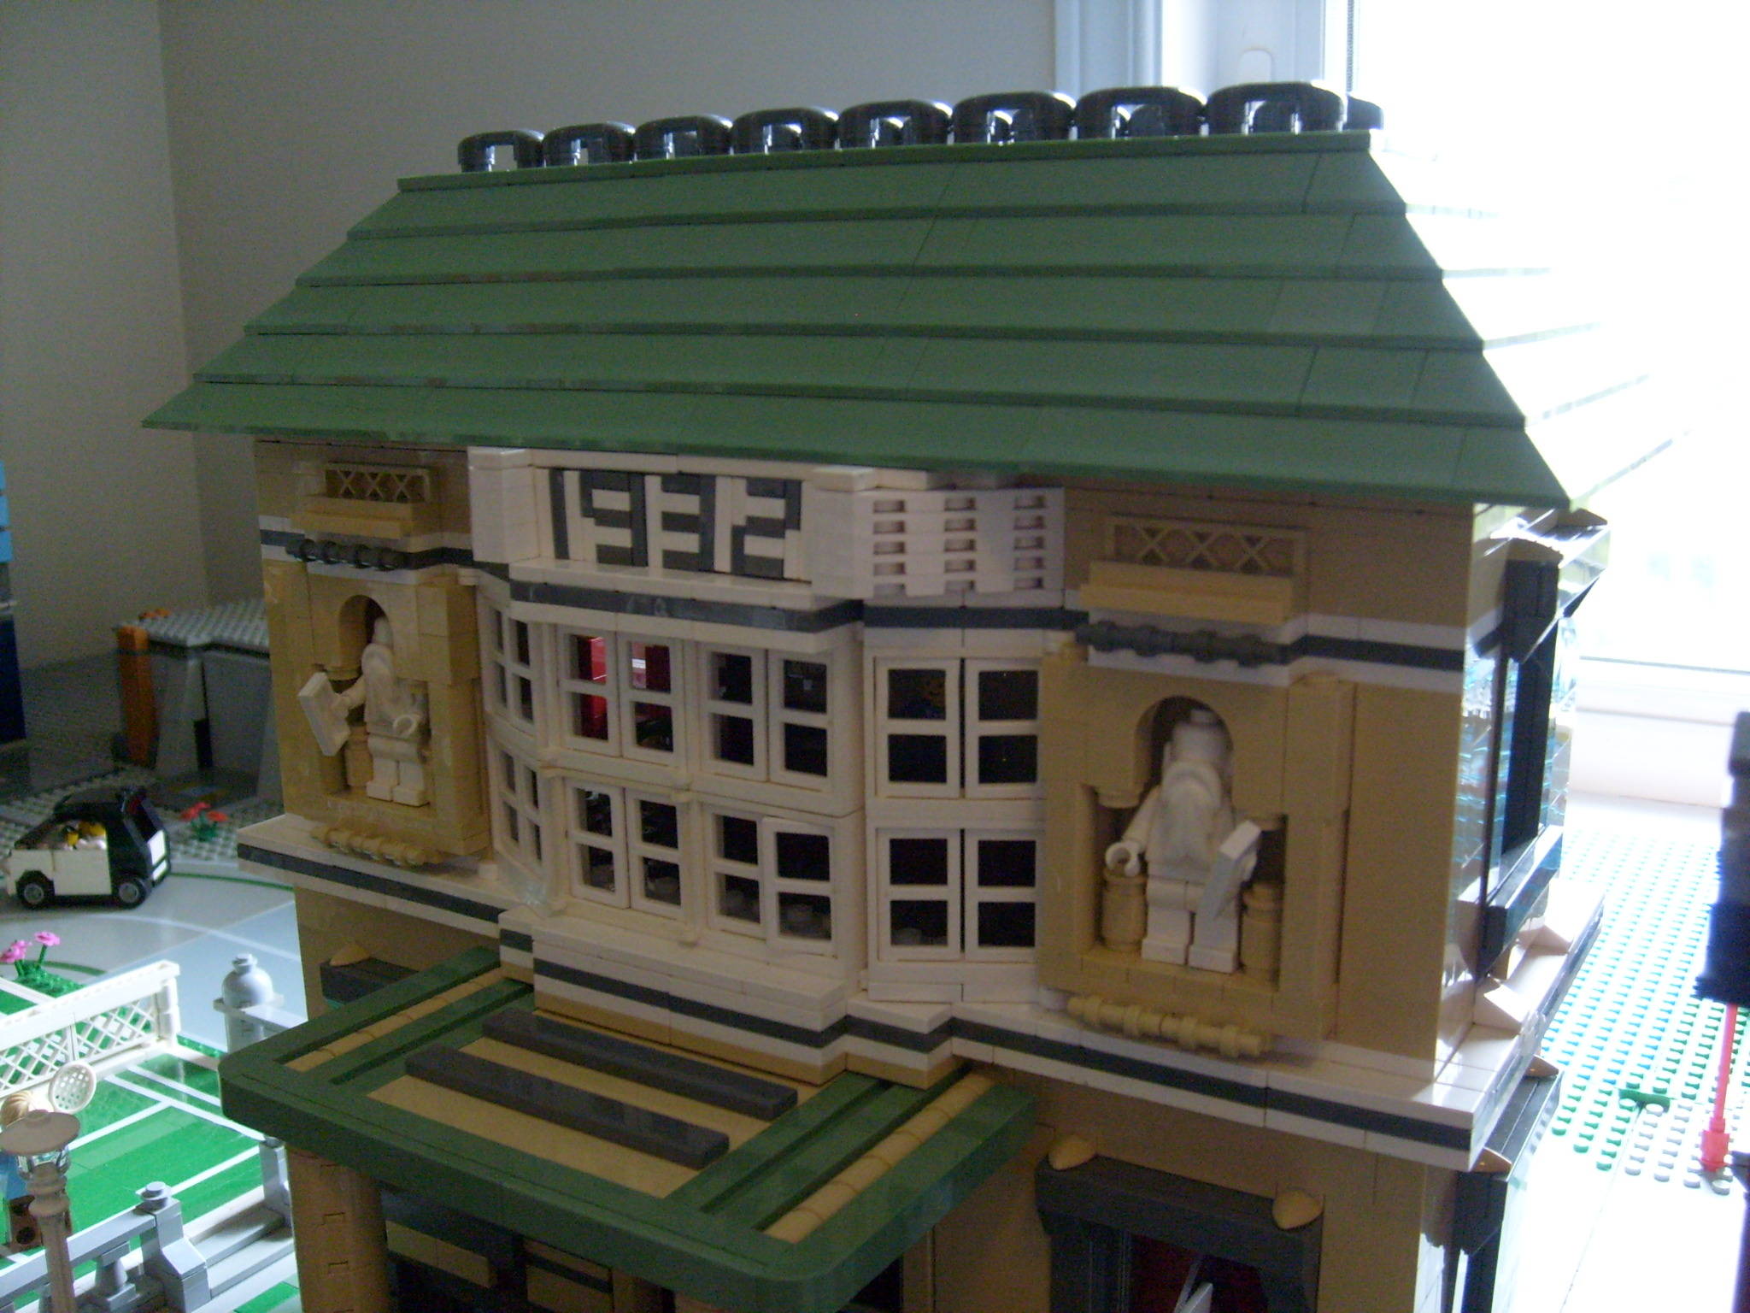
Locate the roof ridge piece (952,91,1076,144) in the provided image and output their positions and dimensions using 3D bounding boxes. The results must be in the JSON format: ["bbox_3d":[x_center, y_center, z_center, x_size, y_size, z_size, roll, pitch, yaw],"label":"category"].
[{"bbox_3d":[0.025,-0.095,0.313,0.024,0.010,0.008,7,15,30],"label":"roof ridge piece"}]

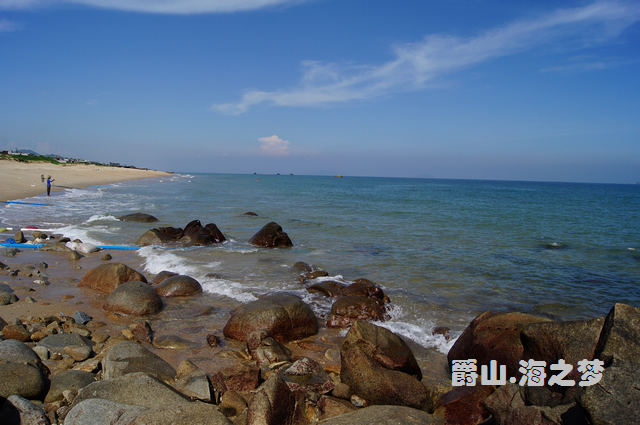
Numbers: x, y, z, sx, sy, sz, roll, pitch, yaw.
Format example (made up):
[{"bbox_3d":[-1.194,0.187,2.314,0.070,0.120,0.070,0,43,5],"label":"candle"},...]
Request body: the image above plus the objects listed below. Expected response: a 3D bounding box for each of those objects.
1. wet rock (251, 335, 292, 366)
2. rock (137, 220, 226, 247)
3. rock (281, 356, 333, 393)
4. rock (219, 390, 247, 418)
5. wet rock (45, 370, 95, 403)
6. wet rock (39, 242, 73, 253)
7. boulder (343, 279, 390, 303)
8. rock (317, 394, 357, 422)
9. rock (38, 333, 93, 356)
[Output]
[{"bbox_3d":[-0.532,1.576,5.521,0.436,0.263,0.349,1,4,-6],"label":"wet rock"},{"bbox_3d":[-4.292,0.648,14.860,2.790,0.773,1.300,0,5,-16],"label":"rock"},{"bbox_3d":[-0.107,1.557,4.656,0.506,0.275,0.405,1,4,-1],"label":"rock"},{"bbox_3d":[-0.715,1.589,4.020,0.235,0.178,0.212,1,4,-10],"label":"rock"},{"bbox_3d":[-2.236,1.523,4.274,0.446,0.235,0.420,-1,5,-28],"label":"wet rock"},{"bbox_3d":[-6.723,0.889,12.200,0.760,0.200,0.580,-1,5,-29],"label":"wet rock"},{"bbox_3d":[0.833,1.378,8.507,0.853,0.389,0.725,2,4,6],"label":"boulder"},{"bbox_3d":[0.139,1.543,3.800,0.310,0.180,0.250,2,4,3],"label":"rock"},{"bbox_3d":[-2.805,1.461,5.300,0.530,0.200,0.450,-1,5,-28],"label":"rock"}]

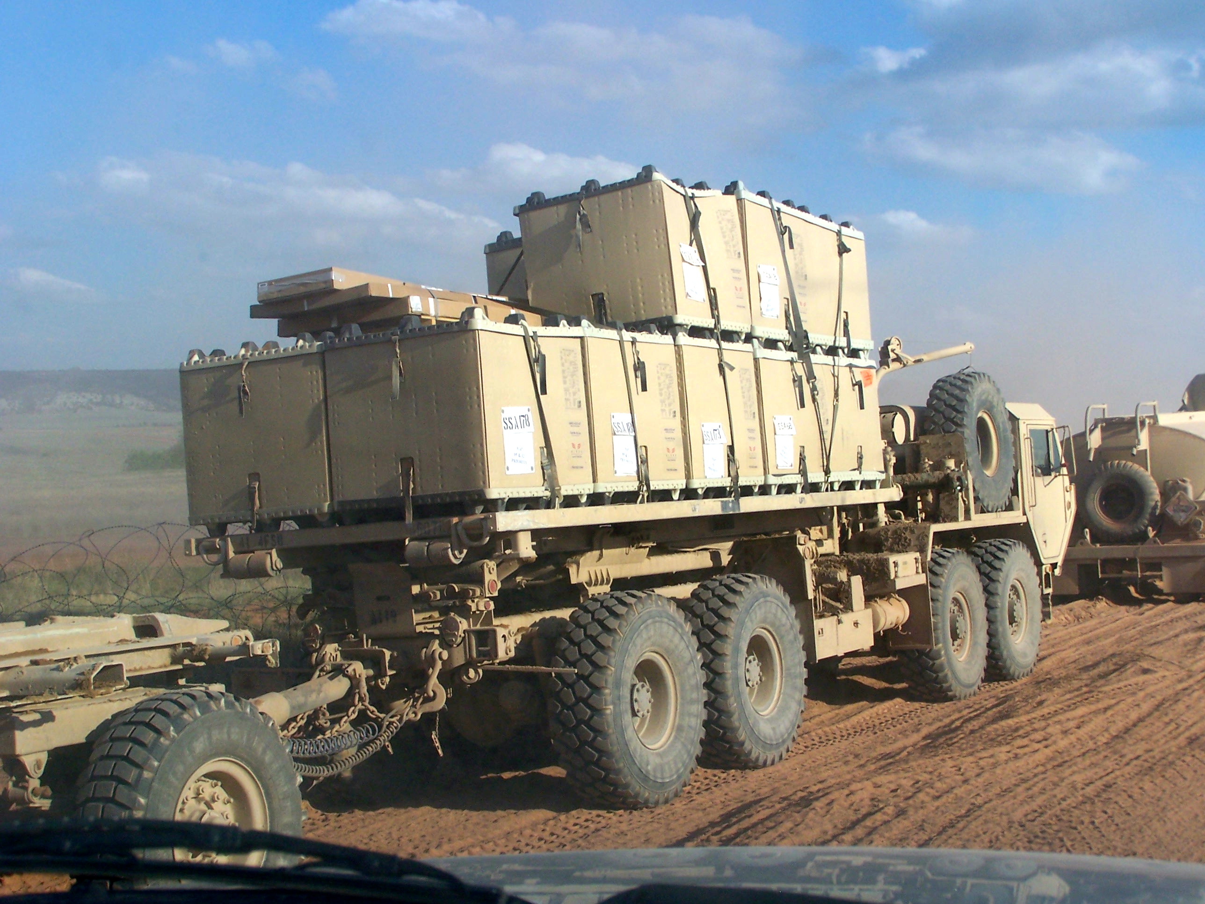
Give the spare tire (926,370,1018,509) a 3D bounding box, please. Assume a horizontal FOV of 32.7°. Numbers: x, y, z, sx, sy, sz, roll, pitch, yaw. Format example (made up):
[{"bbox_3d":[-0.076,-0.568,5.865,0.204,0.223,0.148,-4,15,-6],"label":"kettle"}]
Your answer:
[{"bbox_3d":[3.247,-0.059,18.133,0.440,1.310,1.310,-7,-3,30],"label":"spare tire"}]

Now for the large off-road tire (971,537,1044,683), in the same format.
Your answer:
[{"bbox_3d":[3.562,1.430,18.399,0.440,1.300,1.310,-3,-1,28],"label":"large off-road tire"}]

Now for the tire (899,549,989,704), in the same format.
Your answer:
[{"bbox_3d":[2.808,1.447,17.008,0.440,1.300,1.310,-3,-1,28],"label":"tire"}]

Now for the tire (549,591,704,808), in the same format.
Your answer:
[{"bbox_3d":[0.170,1.471,12.141,0.440,1.300,1.310,-3,-1,28],"label":"tire"}]

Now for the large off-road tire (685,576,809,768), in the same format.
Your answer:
[{"bbox_3d":[0.924,1.451,13.532,0.440,1.300,1.310,-3,-1,28],"label":"large off-road tire"}]

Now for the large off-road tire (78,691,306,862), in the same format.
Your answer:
[{"bbox_3d":[-1.678,1.542,8.325,0.420,1.150,1.160,-4,-2,29],"label":"large off-road tire"}]

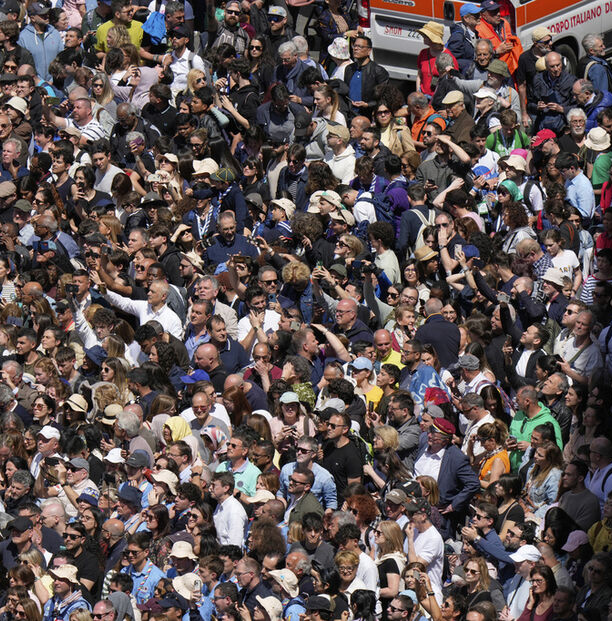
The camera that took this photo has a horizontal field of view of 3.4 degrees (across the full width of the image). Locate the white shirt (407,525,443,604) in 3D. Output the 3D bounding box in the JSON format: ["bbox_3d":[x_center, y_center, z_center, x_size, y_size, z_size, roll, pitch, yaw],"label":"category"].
[{"bbox_3d":[1.048,2.218,90.044,0.310,0.710,0.500,-3,17,-5],"label":"white shirt"}]

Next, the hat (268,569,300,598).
[{"bbox_3d":[-0.183,2.318,88.056,0.310,0.140,0.280,33,24,8],"label":"hat"}]

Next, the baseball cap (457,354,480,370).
[{"bbox_3d":[1.477,0.473,94.116,0.260,0.130,0.180,-5,15,16],"label":"baseball cap"}]

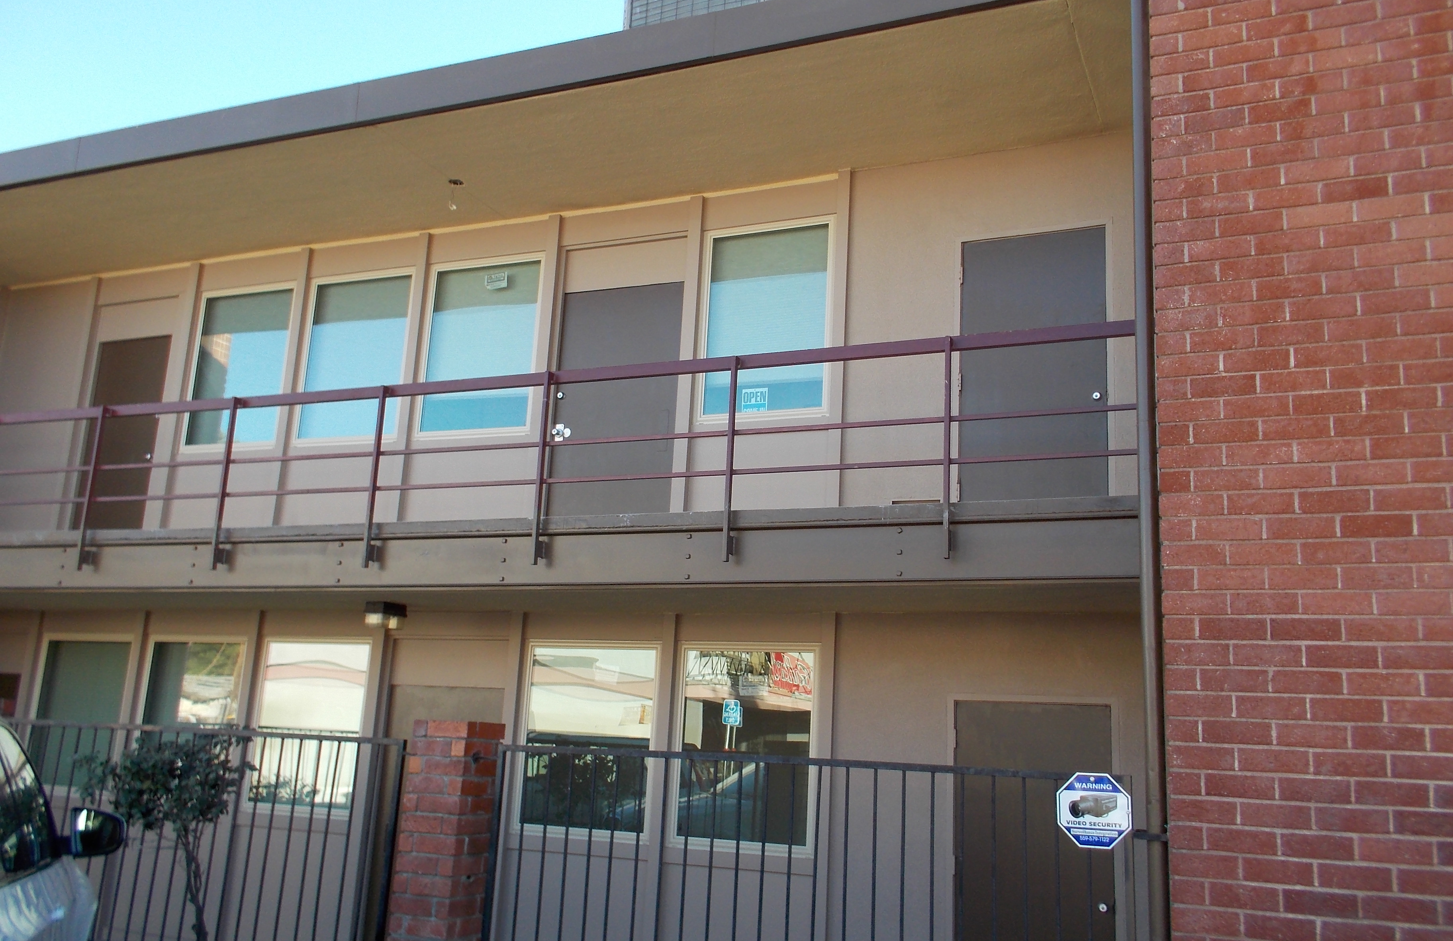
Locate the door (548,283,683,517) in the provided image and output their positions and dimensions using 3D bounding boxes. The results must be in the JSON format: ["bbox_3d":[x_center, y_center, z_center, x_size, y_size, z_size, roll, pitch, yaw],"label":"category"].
[{"bbox_3d":[-0.807,-0.411,8.899,0.984,1.960,0.060,-2,-14,22],"label":"door"}]

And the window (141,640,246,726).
[{"bbox_3d":[-4.299,1.976,9.707,0.976,1.246,0.080,-2,-14,22],"label":"window"}]

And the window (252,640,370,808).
[{"bbox_3d":[-3.174,1.933,9.257,0.976,1.246,0.080,-2,-14,22],"label":"window"}]

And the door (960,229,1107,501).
[{"bbox_3d":[1.959,-0.552,7.780,0.919,2.020,0.060,-2,-14,22],"label":"door"}]

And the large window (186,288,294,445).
[{"bbox_3d":[-4.129,-0.867,10.339,0.986,1.373,0.080,-2,-14,22],"label":"large window"}]

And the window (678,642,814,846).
[{"bbox_3d":[0.124,1.794,7.941,0.922,1.246,0.080,-2,-14,22],"label":"window"}]

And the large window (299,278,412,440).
[{"bbox_3d":[-3.015,-0.916,9.894,0.985,1.371,0.080,-2,-14,22],"label":"large window"}]

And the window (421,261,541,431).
[{"bbox_3d":[-1.904,-0.954,9.449,0.983,1.365,0.080,-2,-14,22],"label":"window"}]

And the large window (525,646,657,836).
[{"bbox_3d":[-0.947,1.836,8.369,0.978,1.243,0.080,-2,-14,22],"label":"large window"}]

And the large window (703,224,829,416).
[{"bbox_3d":[0.282,-1.056,8.579,0.915,1.383,0.080,-2,-14,22],"label":"large window"}]

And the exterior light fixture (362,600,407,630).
[{"bbox_3d":[-2.443,1.047,8.666,0.160,0.193,0.240,-2,-14,22],"label":"exterior light fixture"}]

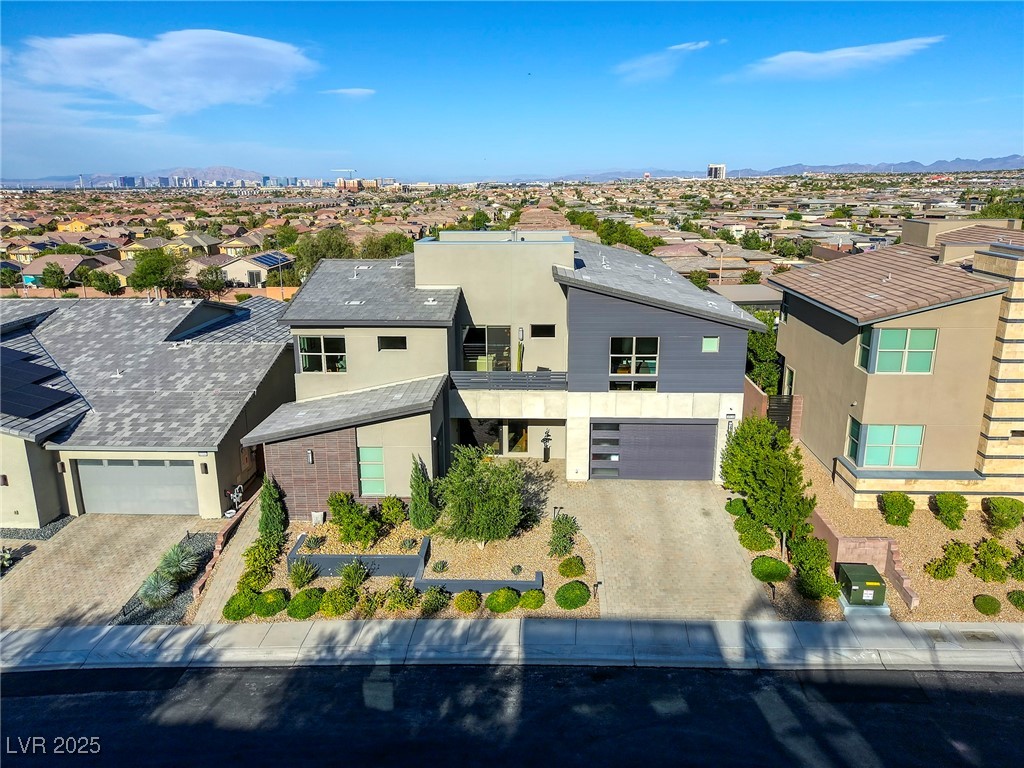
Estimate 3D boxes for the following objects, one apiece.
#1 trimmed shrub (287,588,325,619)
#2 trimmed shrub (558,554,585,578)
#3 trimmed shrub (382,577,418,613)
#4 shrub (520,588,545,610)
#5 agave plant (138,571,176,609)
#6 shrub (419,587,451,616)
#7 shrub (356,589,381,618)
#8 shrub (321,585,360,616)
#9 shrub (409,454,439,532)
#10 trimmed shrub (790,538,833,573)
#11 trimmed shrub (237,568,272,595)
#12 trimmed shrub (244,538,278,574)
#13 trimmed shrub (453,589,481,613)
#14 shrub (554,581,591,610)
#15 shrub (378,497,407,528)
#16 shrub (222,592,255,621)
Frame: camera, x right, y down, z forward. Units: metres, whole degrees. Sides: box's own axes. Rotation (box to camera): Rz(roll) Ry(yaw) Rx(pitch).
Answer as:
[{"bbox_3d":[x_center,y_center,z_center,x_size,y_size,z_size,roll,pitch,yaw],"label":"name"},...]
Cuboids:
[{"bbox_3d":[-5.743,6.156,21.479,1.009,0.715,1.050,0,15,0],"label":"trimmed shrub"},{"bbox_3d":[1.875,5.645,23.839,0.850,0.630,0.850,0,15,3],"label":"trimmed shrub"},{"bbox_3d":[-3.291,6.202,22.712,1.050,0.950,1.050,0,15,3],"label":"trimmed shrub"},{"bbox_3d":[0.591,6.140,21.871,0.722,0.514,0.722,0,15,0],"label":"shrub"},{"bbox_3d":[-10.965,6.370,23.806,1.100,1.050,1.100,0,15,3],"label":"agave plant"},{"bbox_3d":[-2.169,6.208,21.959,0.825,0.824,0.825,0,15,2],"label":"shrub"},{"bbox_3d":[-3.993,6.109,21.406,0.656,0.849,0.656,0,15,0],"label":"shrub"},{"bbox_3d":[-4.982,6.266,22.225,1.075,0.774,1.075,0,15,2],"label":"shrub"},{"bbox_3d":[-3.055,3.730,26.285,0.970,2.750,0.970,0,15,3],"label":"shrub"},{"bbox_3d":[9.139,5.267,23.486,1.200,1.100,1.200,0,15,3],"label":"trimmed shrub"},{"bbox_3d":[-7.562,5.814,22.686,1.009,0.659,1.009,0,15,0],"label":"trimmed shrub"},{"bbox_3d":[-7.949,5.447,24.369,1.057,1.011,1.057,0,15,2],"label":"trimmed shrub"},{"bbox_3d":[-1.283,6.237,22.064,0.760,0.625,0.760,0,15,2],"label":"trimmed shrub"},{"bbox_3d":[1.750,6.064,22.067,1.031,0.749,1.031,0,15,2],"label":"shrub"},{"bbox_3d":[-4.160,4.473,26.788,1.000,1.070,1.000,0,15,3],"label":"shrub"},{"bbox_3d":[-7.887,6.422,22.208,0.860,0.745,0.860,0,15,2],"label":"shrub"}]

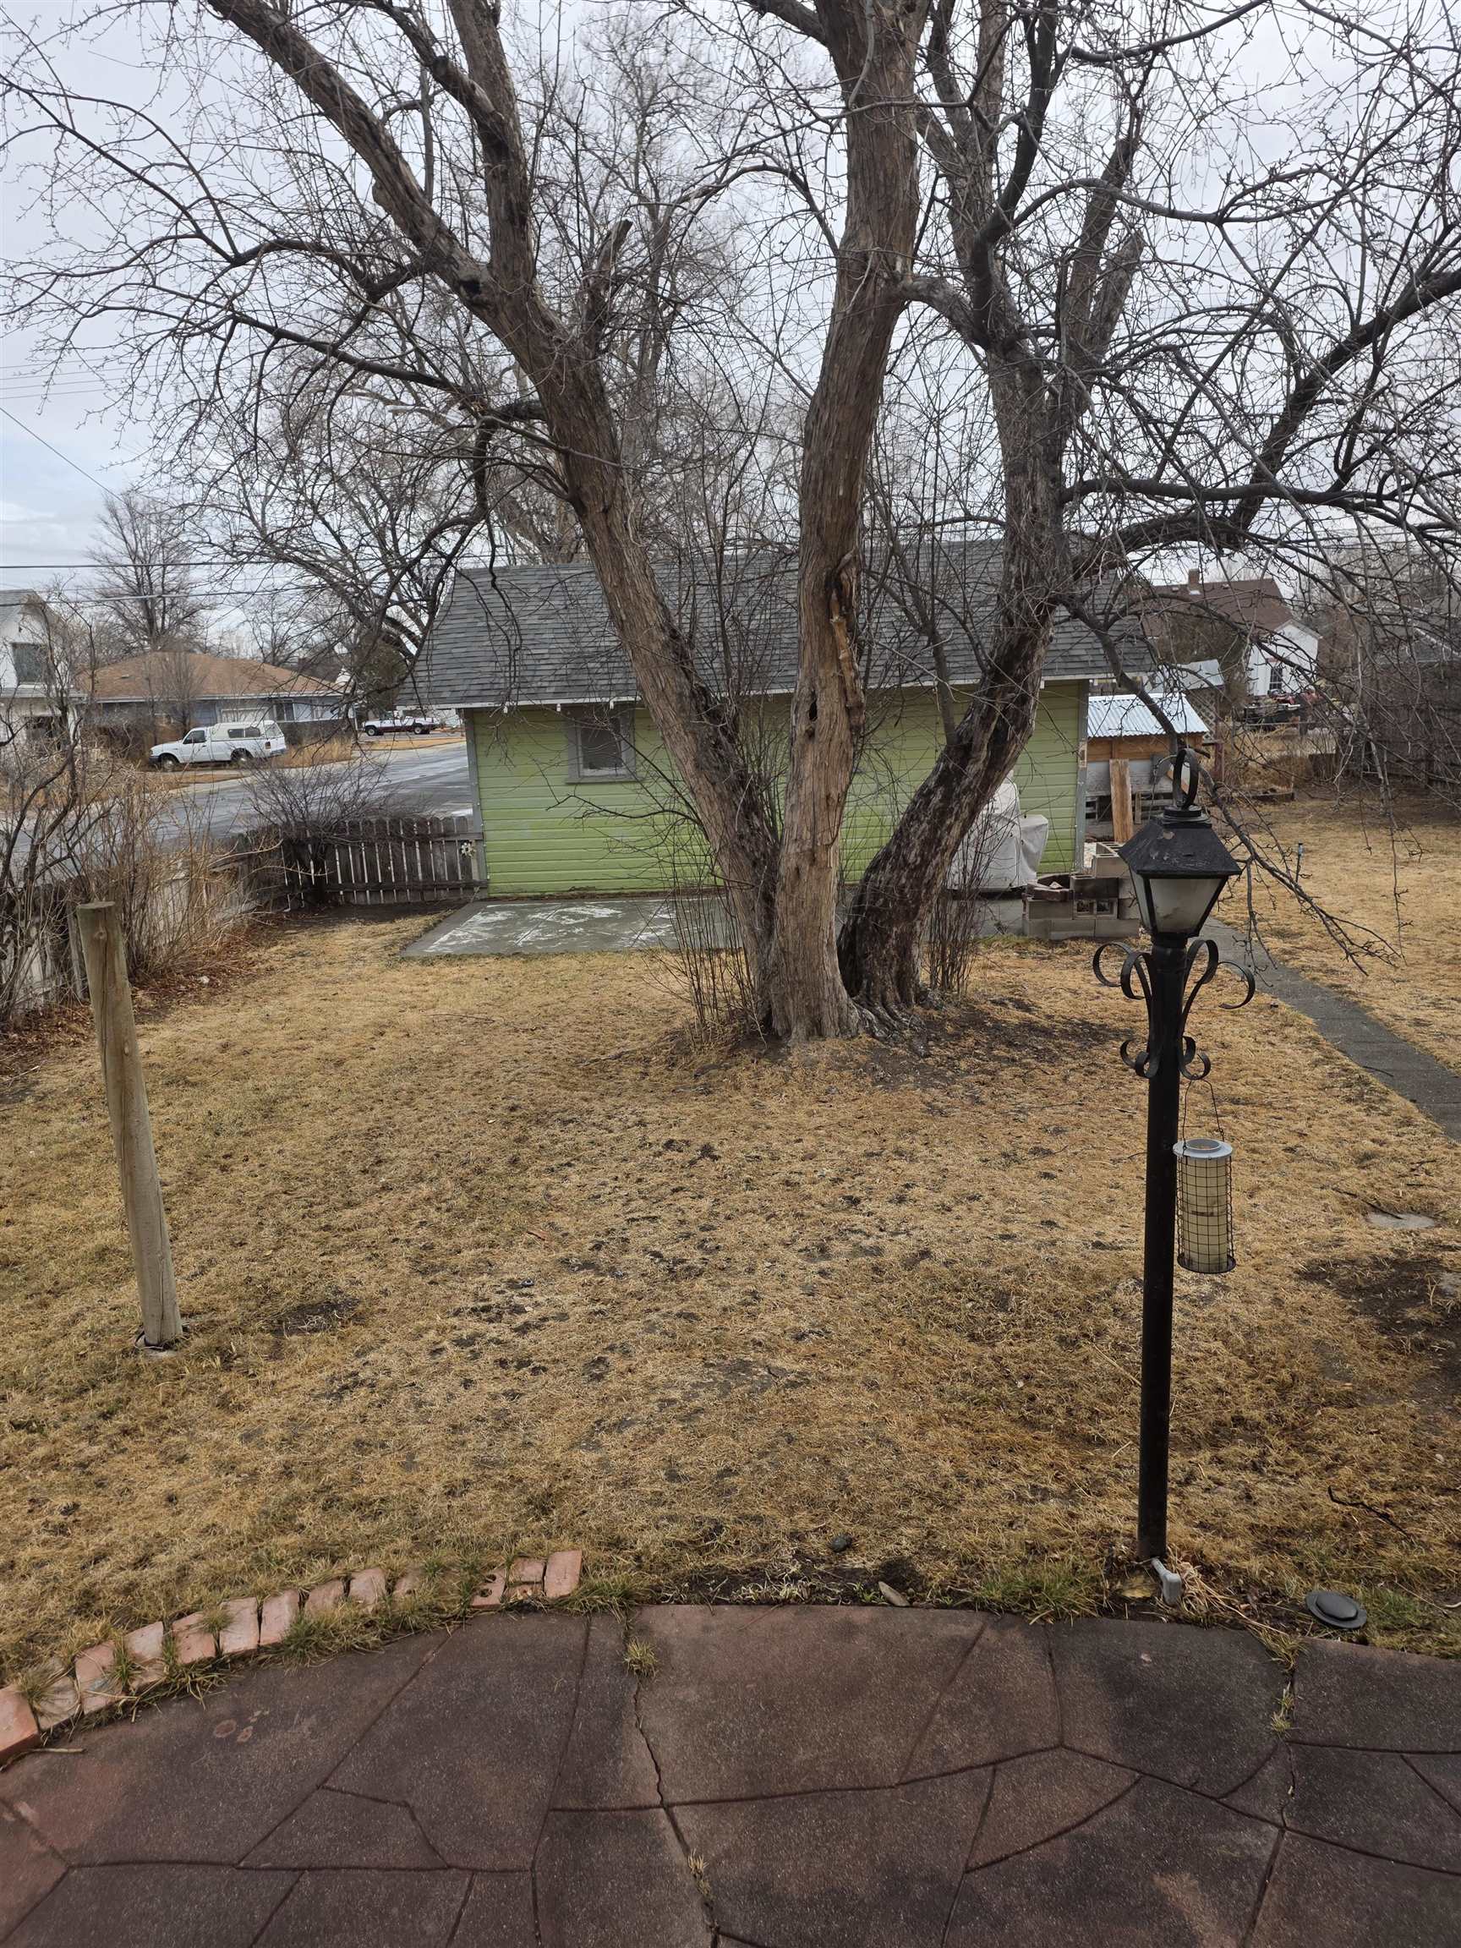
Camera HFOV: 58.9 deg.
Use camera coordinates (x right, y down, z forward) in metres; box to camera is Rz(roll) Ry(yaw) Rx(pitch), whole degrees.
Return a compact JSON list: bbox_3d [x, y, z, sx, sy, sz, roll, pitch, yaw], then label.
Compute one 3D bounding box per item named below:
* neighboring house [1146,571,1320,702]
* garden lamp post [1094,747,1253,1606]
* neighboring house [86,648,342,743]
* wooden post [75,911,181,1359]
[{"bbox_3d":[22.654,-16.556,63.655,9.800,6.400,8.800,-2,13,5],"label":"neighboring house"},{"bbox_3d":[1.124,0.555,3.346,0.380,2.258,0.380,-1,13,9],"label":"garden lamp post"},{"bbox_3d":[-26.128,-14.097,66.248,13.500,4.800,9.500,-2,13,5],"label":"neighboring house"},{"bbox_3d":[-2.274,0.605,4.904,0.135,1.773,0.135,-2,13,0],"label":"wooden post"}]

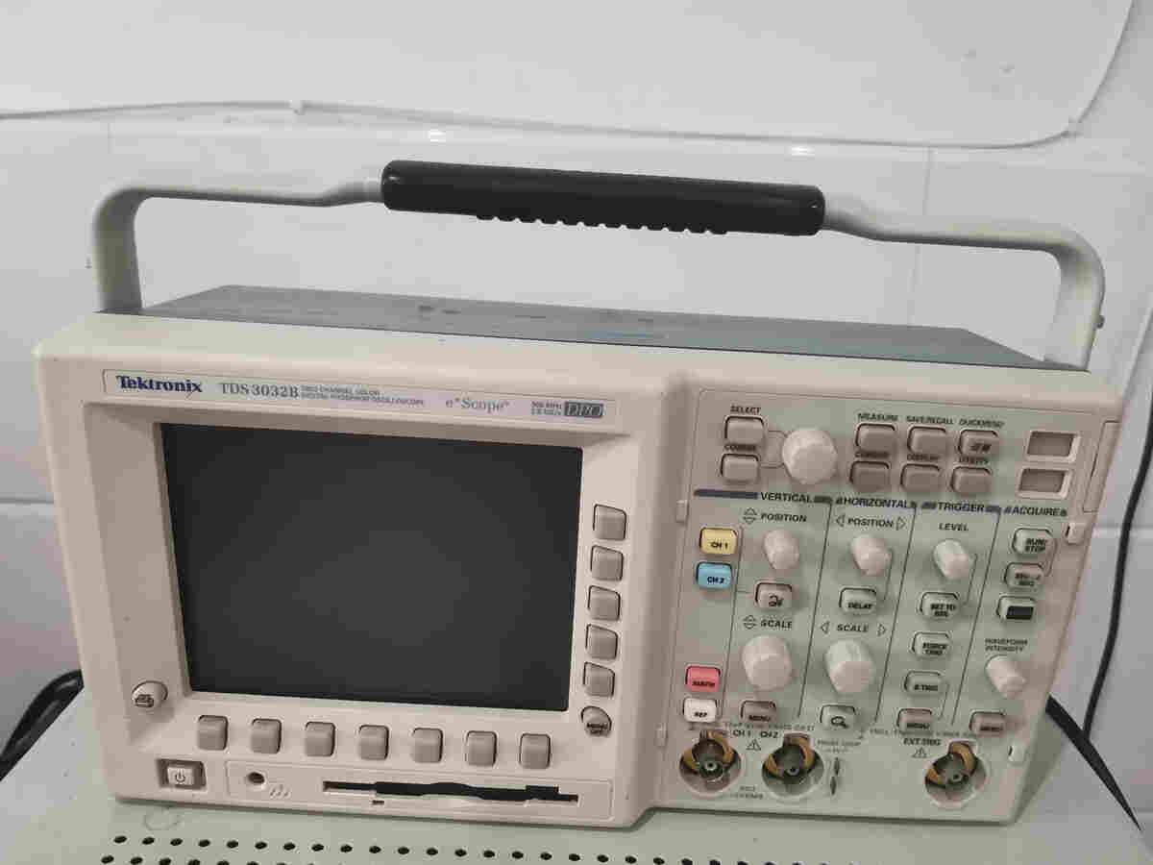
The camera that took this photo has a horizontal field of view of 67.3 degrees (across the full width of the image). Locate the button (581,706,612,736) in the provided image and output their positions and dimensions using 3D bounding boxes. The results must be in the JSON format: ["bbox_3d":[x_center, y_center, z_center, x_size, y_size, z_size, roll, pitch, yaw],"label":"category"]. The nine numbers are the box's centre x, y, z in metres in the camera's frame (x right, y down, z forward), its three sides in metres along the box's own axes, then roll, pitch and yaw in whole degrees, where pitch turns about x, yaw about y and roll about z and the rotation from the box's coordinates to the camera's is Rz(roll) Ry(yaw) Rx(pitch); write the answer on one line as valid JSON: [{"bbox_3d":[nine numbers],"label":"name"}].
[{"bbox_3d":[0.007,0.105,0.313,0.011,0.011,0.004,8,19,13],"label":"button"}]

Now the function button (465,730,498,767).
[{"bbox_3d":[-0.035,0.118,0.324,0.011,0.012,0.004,3,18,0],"label":"function button"}]

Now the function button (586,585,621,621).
[{"bbox_3d":[0.009,0.059,0.298,0.011,0.012,0.004,8,19,13],"label":"function button"}]

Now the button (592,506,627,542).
[{"bbox_3d":[0.011,0.030,0.294,0.011,0.011,0.004,3,18,0],"label":"button"}]

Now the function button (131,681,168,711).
[{"bbox_3d":[-0.155,0.096,0.315,0.011,0.011,0.004,-1,18,-13],"label":"function button"}]

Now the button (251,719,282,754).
[{"bbox_3d":[-0.116,0.114,0.324,0.011,0.012,0.004,3,18,0],"label":"button"}]

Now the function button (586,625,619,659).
[{"bbox_3d":[0.009,0.073,0.303,0.011,0.012,0.004,8,19,13],"label":"function button"}]

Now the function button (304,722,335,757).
[{"bbox_3d":[-0.095,0.113,0.319,0.011,0.013,0.004,3,4,0],"label":"function button"}]

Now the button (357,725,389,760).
[{"bbox_3d":[-0.076,0.116,0.324,0.011,0.012,0.004,3,18,0],"label":"button"}]

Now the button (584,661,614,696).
[{"bbox_3d":[0.008,0.089,0.313,0.011,0.011,0.004,3,18,0],"label":"button"}]

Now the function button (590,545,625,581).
[{"bbox_3d":[0.010,0.045,0.298,0.011,0.011,0.004,3,18,0],"label":"function button"}]

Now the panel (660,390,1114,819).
[{"bbox_3d":[0.105,0.071,0.307,0.136,0.167,0.020,3,18,0],"label":"panel"}]

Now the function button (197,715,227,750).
[{"bbox_3d":[-0.137,0.112,0.324,0.011,0.012,0.004,3,18,0],"label":"function button"}]

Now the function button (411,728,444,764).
[{"bbox_3d":[-0.055,0.116,0.319,0.011,0.013,0.004,3,4,0],"label":"function button"}]

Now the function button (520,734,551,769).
[{"bbox_3d":[-0.015,0.117,0.319,0.011,0.013,0.004,3,4,0],"label":"function button"}]

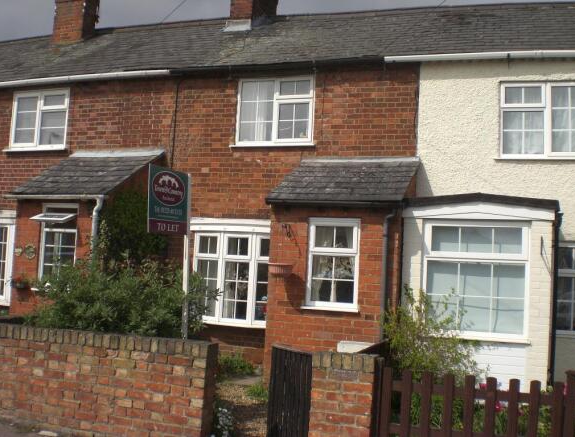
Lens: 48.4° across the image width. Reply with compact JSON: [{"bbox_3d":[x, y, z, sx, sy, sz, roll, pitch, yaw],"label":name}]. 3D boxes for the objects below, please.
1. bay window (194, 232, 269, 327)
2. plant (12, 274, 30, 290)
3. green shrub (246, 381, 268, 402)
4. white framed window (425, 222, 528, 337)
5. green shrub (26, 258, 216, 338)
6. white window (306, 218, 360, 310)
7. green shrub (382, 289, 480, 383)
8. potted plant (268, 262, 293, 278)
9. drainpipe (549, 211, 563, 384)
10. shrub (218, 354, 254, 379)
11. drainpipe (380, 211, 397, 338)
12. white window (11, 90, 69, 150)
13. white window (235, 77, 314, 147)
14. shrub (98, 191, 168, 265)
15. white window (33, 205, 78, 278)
[{"bbox_3d":[-0.710,0.876,9.255,1.320,1.322,0.330,1,-4,17],"label":"bay window"},{"bbox_3d":[-3.574,0.849,8.596,0.275,0.208,0.220,1,-4,17],"label":"plant"},{"bbox_3d":[-0.297,1.865,6.996,0.286,0.210,0.260,1,-4,17],"label":"green shrub"},{"bbox_3d":[2.055,0.658,7.027,1.109,1.301,0.140,1,-4,17],"label":"white framed window"},{"bbox_3d":[-1.681,1.153,6.398,1.920,1.320,1.200,1,-4,17],"label":"green shrub"},{"bbox_3d":[0.524,0.521,7.391,0.632,1.047,0.120,1,-4,17],"label":"white window"},{"bbox_3d":[1.398,1.316,6.177,0.916,1.268,0.800,1,-4,17],"label":"green shrub"},{"bbox_3d":[-0.084,0.594,7.352,0.260,0.160,0.180,1,-5,18],"label":"potted plant"},{"bbox_3d":[2.810,0.855,6.703,0.105,1.930,0.120,1,-5,18],"label":"drainpipe"},{"bbox_3d":[-0.686,1.878,8.224,0.480,0.290,0.400,1,-5,18],"label":"shrub"},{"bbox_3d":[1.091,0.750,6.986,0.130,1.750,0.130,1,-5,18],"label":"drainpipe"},{"bbox_3d":[-4.149,-1.646,10.730,1.125,1.037,0.120,1,-4,17],"label":"white window"},{"bbox_3d":[-0.185,-1.532,9.223,1.210,1.010,0.120,1,-5,18],"label":"white window"},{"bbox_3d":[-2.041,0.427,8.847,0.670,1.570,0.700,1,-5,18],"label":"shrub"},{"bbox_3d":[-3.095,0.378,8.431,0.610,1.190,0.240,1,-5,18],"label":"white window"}]

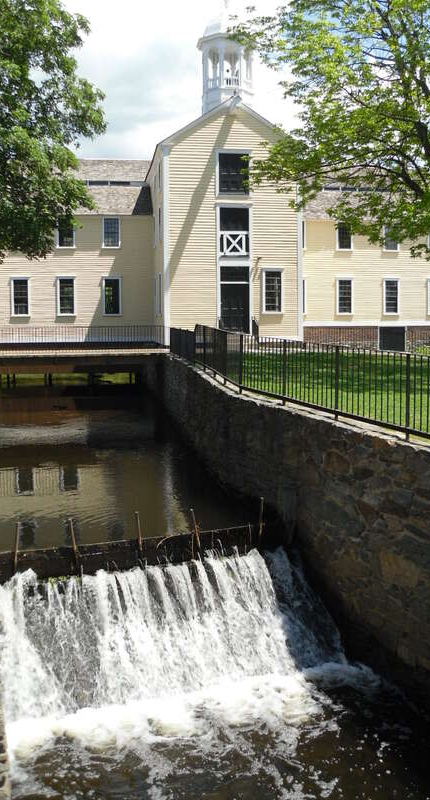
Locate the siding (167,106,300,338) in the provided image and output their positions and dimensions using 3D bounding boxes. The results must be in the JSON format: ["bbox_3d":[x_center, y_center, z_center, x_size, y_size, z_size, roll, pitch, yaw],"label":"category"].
[{"bbox_3d":[0.877,-8.083,36.414,6.290,10.620,0.250,-1,6,-9],"label":"siding"}]

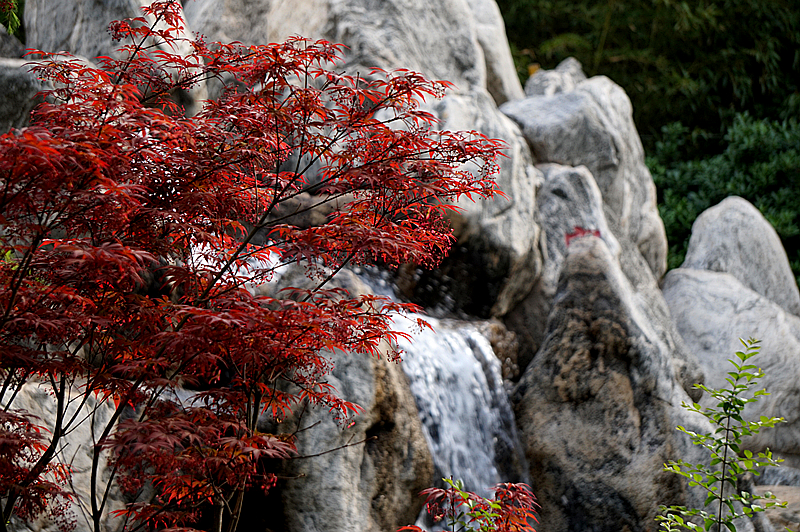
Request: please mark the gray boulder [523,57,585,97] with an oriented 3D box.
[{"bbox_3d":[0.665,-0.793,13.200,0.270,0.200,0.240,0,2,0],"label":"gray boulder"}]

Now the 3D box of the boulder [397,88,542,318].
[{"bbox_3d":[0.275,-0.251,12.400,0.590,0.900,0.580,0,2,0],"label":"boulder"}]

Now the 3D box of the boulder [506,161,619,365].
[{"bbox_3d":[0.638,-0.002,12.200,0.460,0.800,0.460,0,2,0],"label":"boulder"}]

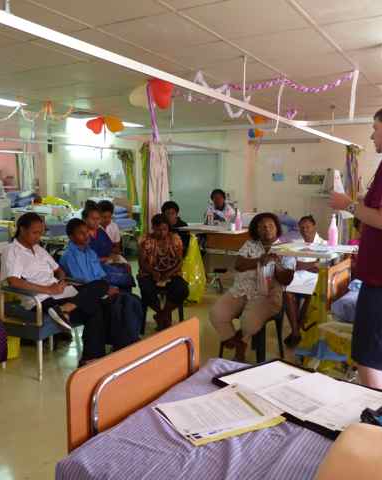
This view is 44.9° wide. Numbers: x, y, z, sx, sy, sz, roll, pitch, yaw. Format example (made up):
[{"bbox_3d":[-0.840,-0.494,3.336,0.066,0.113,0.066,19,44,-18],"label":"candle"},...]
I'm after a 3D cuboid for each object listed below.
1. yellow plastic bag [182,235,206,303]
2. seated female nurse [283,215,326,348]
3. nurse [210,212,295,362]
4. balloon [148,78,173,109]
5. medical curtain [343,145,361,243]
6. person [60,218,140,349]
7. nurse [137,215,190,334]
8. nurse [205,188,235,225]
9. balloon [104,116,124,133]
[{"bbox_3d":[0.012,0.355,5.750,0.340,0.820,0.320,1,7,0],"label":"yellow plastic bag"},{"bbox_3d":[1.105,0.375,4.500,0.440,1.170,0.680,3,7,18],"label":"seated female nurse"},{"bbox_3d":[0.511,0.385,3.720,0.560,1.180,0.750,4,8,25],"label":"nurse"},{"bbox_3d":[-0.269,-1.324,4.150,0.240,0.280,0.240,1,7,0],"label":"balloon"},{"bbox_3d":[2.426,-0.620,6.900,0.220,1.650,0.320,5,8,31],"label":"medical curtain"},{"bbox_3d":[-0.842,0.377,4.300,0.680,1.150,0.460,5,8,34],"label":"person"},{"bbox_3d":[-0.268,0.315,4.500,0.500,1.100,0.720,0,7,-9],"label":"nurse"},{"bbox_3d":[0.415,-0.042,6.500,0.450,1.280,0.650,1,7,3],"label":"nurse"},{"bbox_3d":[-1.116,-1.674,6.700,0.290,0.250,0.250,1,7,0],"label":"balloon"}]

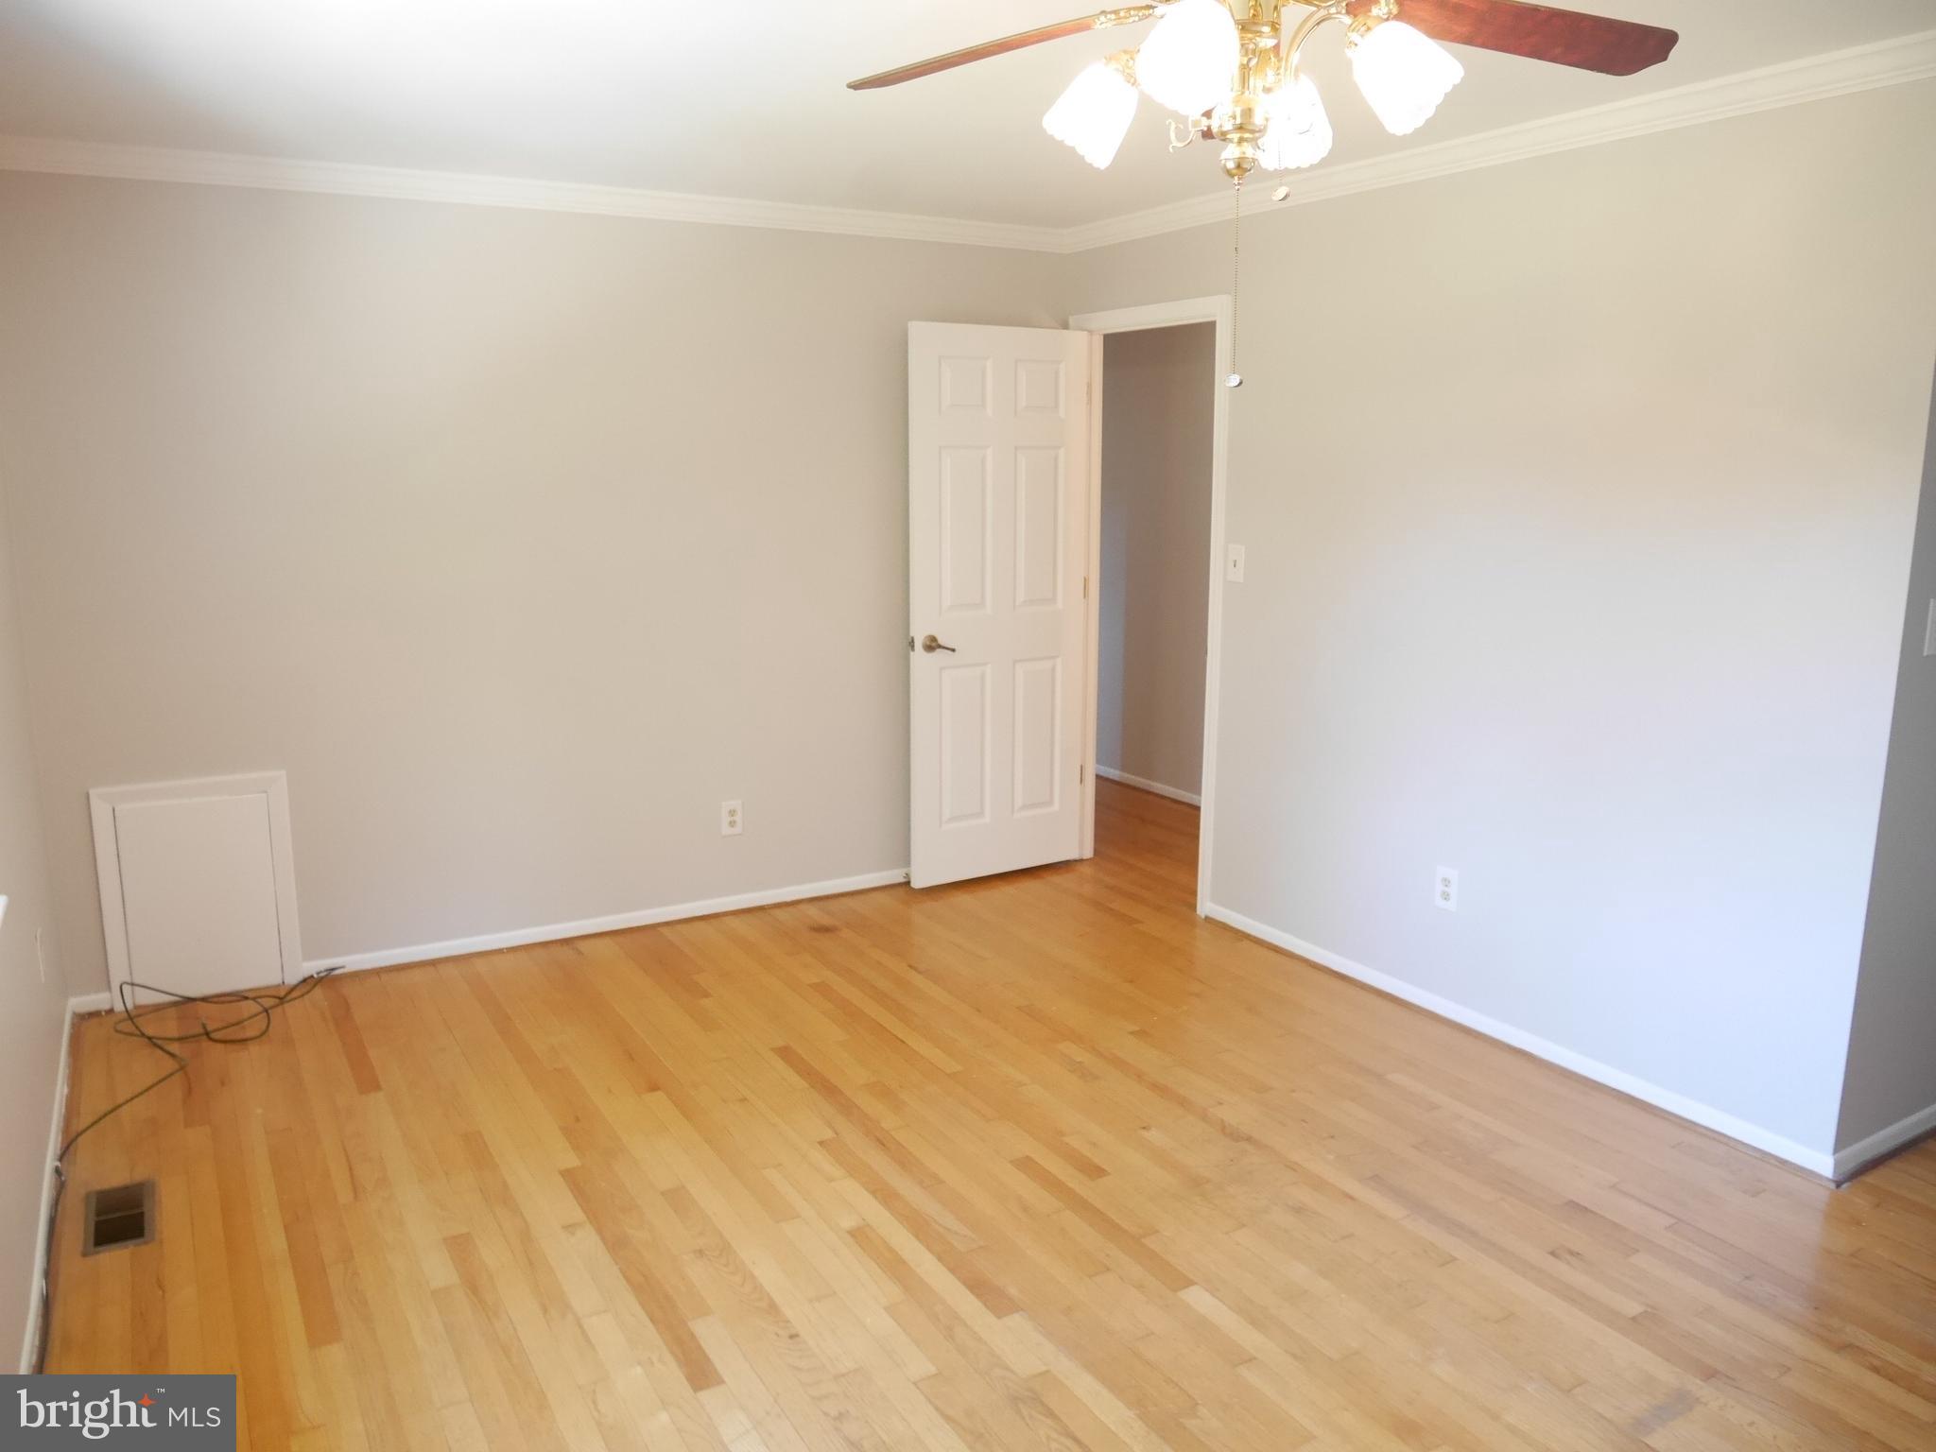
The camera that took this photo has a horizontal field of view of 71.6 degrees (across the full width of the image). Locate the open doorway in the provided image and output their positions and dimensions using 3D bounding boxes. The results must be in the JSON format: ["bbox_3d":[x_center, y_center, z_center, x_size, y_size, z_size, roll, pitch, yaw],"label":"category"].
[{"bbox_3d":[0.661,-0.443,4.953,0.120,2.104,0.891,-7,13,-30],"label":"open doorway"}]

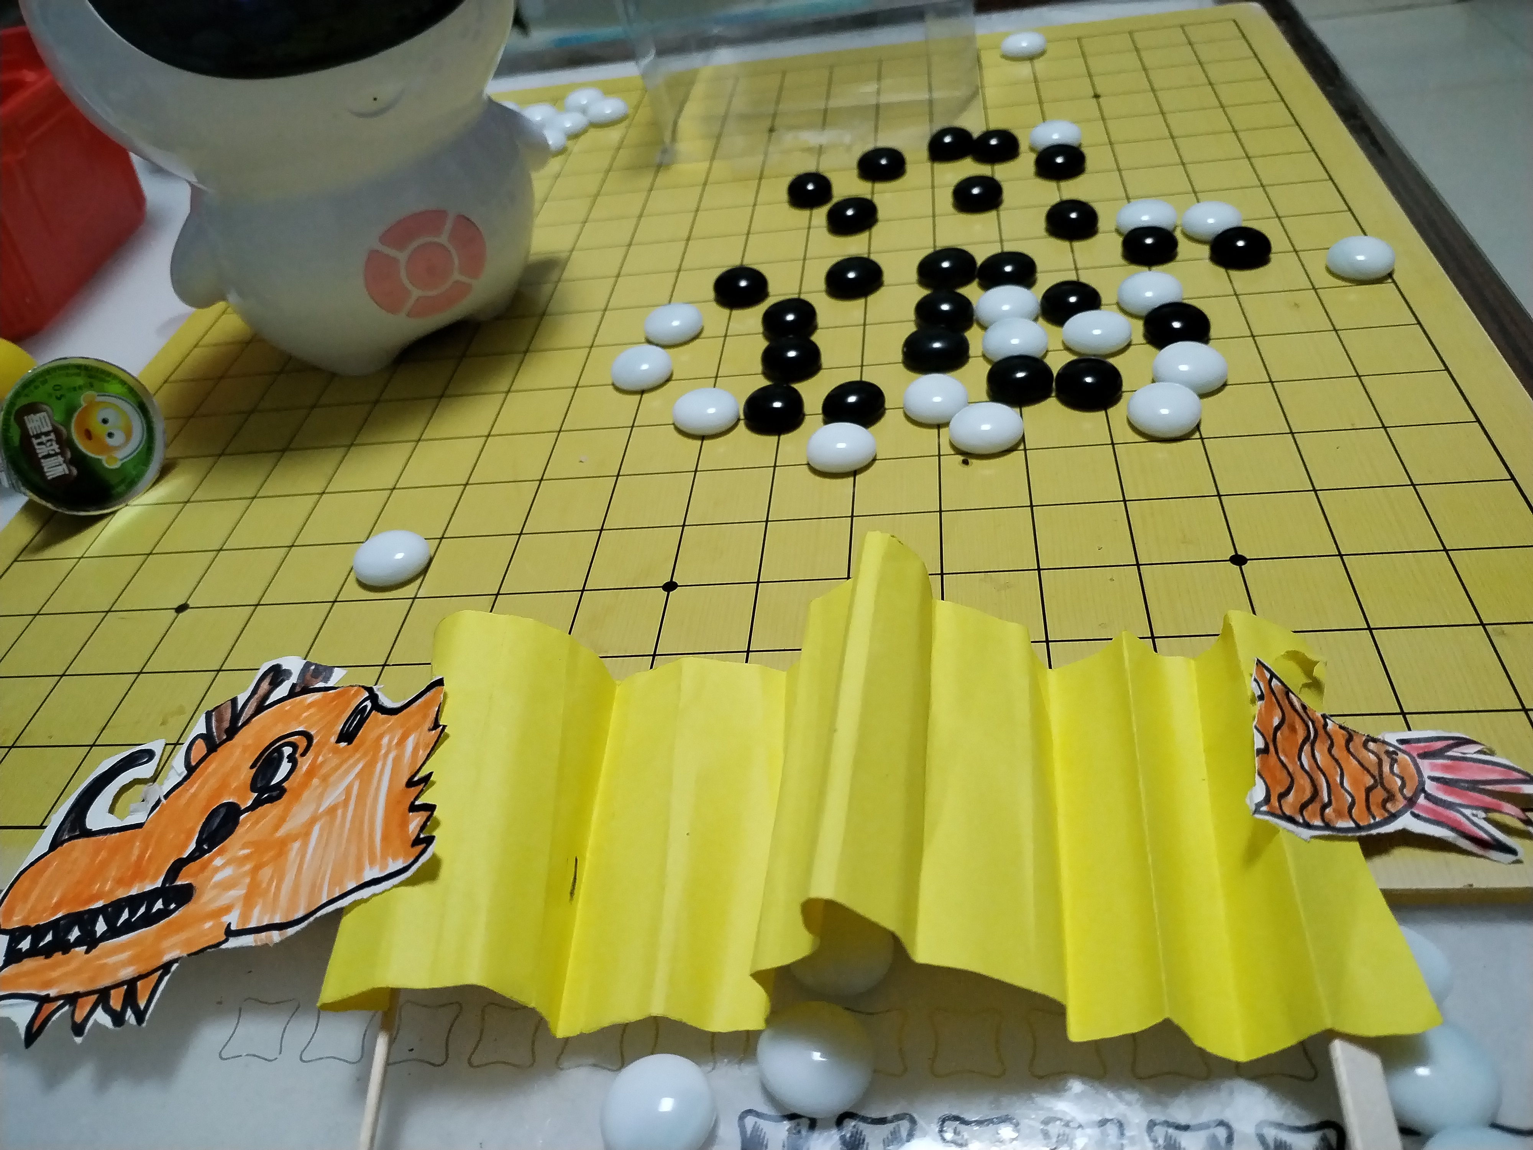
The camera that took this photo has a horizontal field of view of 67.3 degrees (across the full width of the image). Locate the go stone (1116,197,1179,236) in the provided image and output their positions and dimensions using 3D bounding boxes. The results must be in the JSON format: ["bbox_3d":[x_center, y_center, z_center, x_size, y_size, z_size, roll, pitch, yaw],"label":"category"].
[{"bbox_3d":[0.129,-0.121,0.390,0.019,0.010,0.019,-3,43,10],"label":"go stone"}]

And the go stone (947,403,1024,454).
[{"bbox_3d":[0.061,-0.041,0.323,0.020,0.010,0.020,-3,43,10],"label":"go stone"}]

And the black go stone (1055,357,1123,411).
[{"bbox_3d":[0.091,-0.055,0.325,0.019,0.010,0.019,-3,43,10],"label":"black go stone"}]

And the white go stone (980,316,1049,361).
[{"bbox_3d":[0.075,-0.071,0.347,0.020,0.009,0.020,-3,43,10],"label":"white go stone"}]

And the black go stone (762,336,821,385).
[{"bbox_3d":[0.008,-0.068,0.359,0.019,0.010,0.019,-3,43,10],"label":"black go stone"}]

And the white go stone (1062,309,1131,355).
[{"bbox_3d":[0.098,-0.072,0.343,0.020,0.009,0.020,-3,43,10],"label":"white go stone"}]

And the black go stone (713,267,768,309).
[{"bbox_3d":[-0.009,-0.100,0.397,0.019,0.010,0.019,-3,43,10],"label":"black go stone"}]

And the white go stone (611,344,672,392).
[{"bbox_3d":[-0.040,-0.066,0.367,0.020,0.009,0.020,-3,43,10],"label":"white go stone"}]

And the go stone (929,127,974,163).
[{"bbox_3d":[0.075,-0.174,0.465,0.020,0.010,0.020,-3,43,10],"label":"go stone"}]

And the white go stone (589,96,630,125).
[{"bbox_3d":[-0.074,-0.217,0.539,0.020,0.010,0.020,-3,43,9],"label":"white go stone"}]

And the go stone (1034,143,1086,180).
[{"bbox_3d":[0.111,-0.156,0.433,0.018,0.010,0.018,-3,43,10],"label":"go stone"}]

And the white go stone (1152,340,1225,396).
[{"bbox_3d":[0.119,-0.058,0.323,0.020,0.010,0.020,-3,43,9],"label":"white go stone"}]

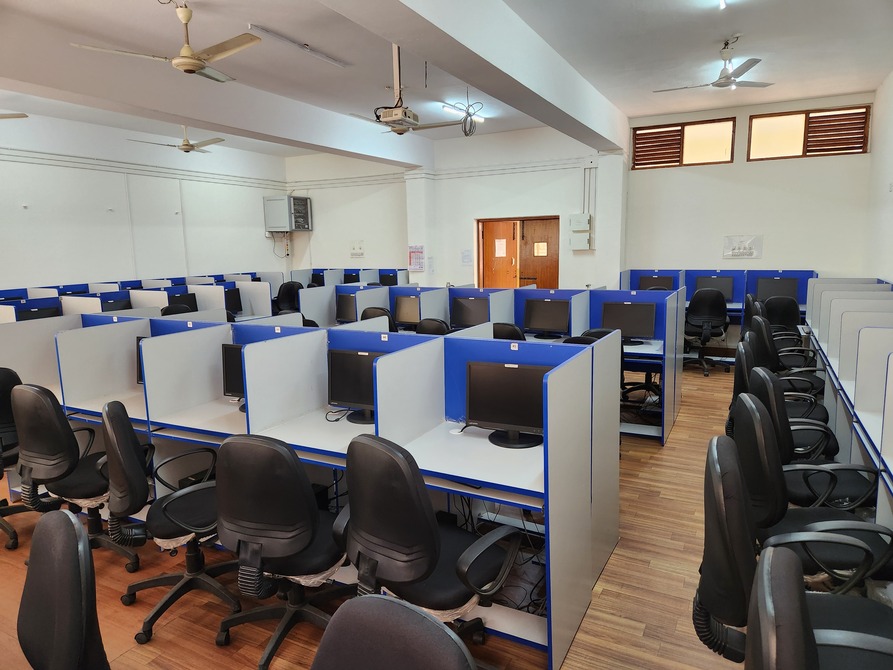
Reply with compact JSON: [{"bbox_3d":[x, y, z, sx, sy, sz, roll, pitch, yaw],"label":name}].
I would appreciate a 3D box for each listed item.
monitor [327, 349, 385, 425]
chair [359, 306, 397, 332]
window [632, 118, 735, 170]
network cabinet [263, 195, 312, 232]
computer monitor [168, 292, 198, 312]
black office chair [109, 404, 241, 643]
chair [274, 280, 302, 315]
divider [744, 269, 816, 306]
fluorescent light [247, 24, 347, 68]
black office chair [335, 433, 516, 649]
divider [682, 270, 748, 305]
[{"bbox_3d":[-0.404,0.264,3.135,0.440,0.355,0.215,3,10,27],"label":"monitor"},{"bbox_3d":[-0.533,0.267,5.644,0.600,1.030,0.600,4,10,32],"label":"chair"},{"bbox_3d":[3.209,-2.591,8.093,1.290,0.570,0.100,3,10,27],"label":"window"},{"bbox_3d":[-3.005,-2.286,11.259,0.580,0.620,0.620,3,10,27],"label":"network cabinet"},{"bbox_3d":[-3.257,-0.307,7.188,0.215,0.355,0.440,3,10,27],"label":"computer monitor"},{"bbox_3d":[-1.180,0.749,2.684,0.620,0.990,0.600,-6,10,-26],"label":"black office chair"},{"bbox_3d":[-2.692,-0.394,10.311,0.600,1.020,0.600,-6,10,-27],"label":"chair"},{"bbox_3d":[4.355,-0.621,7.801,0.755,0.440,0.040,3,10,27],"label":"divider"},{"bbox_3d":[-1.202,-2.397,4.965,0.060,0.060,1.210,3,10,27],"label":"fluorescent light"},{"bbox_3d":[-0.075,0.803,2.178,0.600,0.990,0.620,6,12,41],"label":"black office chair"},{"bbox_3d":[3.616,-0.660,8.052,0.780,0.440,0.030,3,10,27],"label":"divider"}]

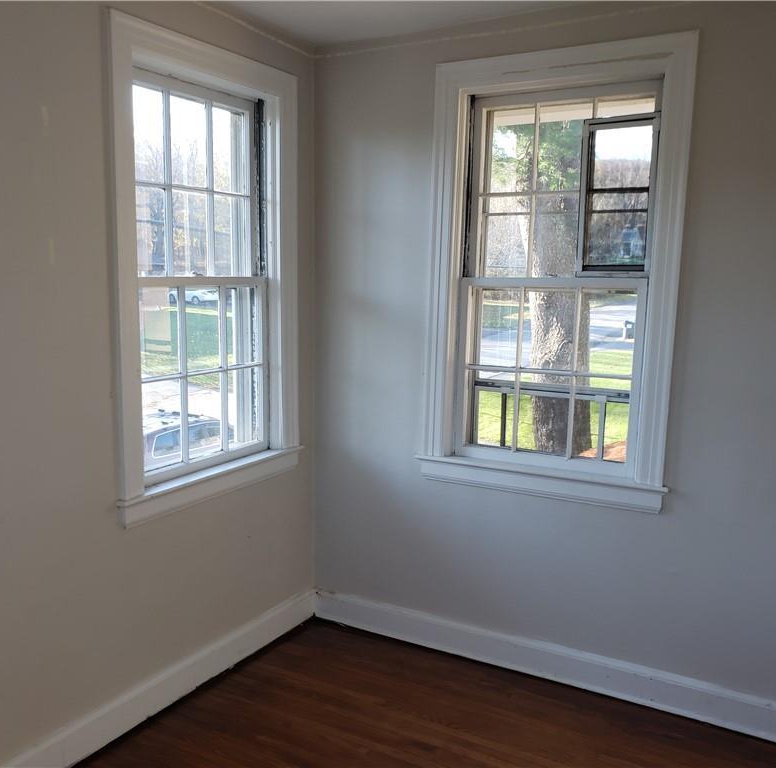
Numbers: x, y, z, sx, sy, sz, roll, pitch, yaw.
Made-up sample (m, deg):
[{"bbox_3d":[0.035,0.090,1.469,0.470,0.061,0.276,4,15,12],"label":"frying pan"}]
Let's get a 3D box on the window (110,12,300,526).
[{"bbox_3d":[-0.630,-0.379,2.809,0.105,1.604,0.968,5,9,29],"label":"window"}]

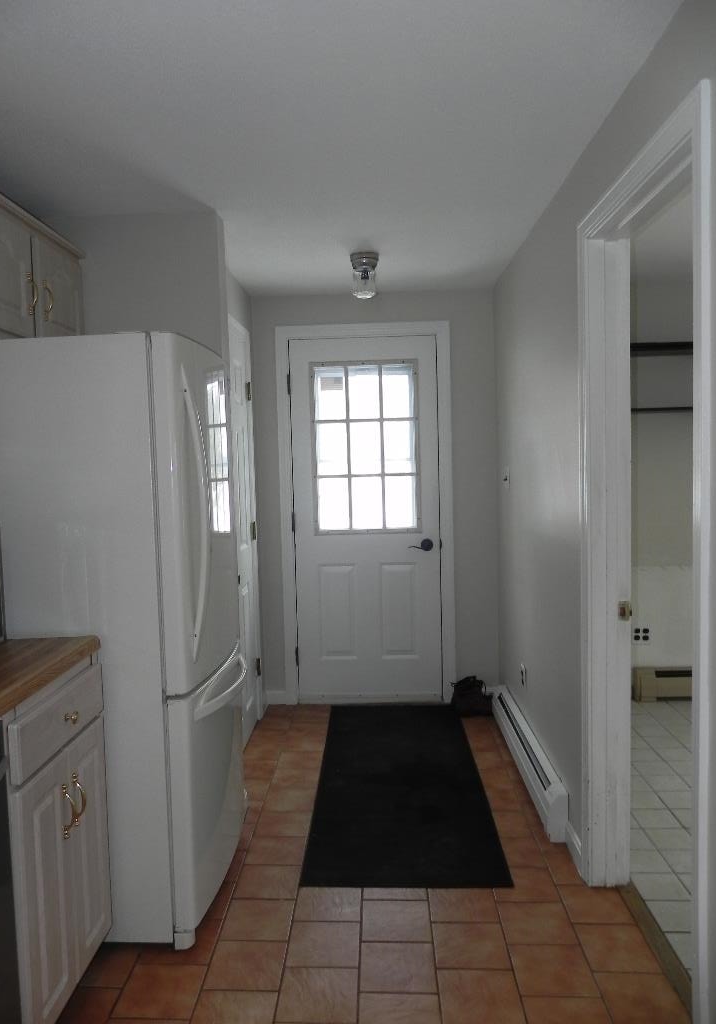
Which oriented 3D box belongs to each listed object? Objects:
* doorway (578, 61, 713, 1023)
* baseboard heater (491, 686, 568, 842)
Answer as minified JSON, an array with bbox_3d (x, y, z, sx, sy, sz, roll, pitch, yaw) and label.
[{"bbox_3d":[0.759,0.185,1.968,0.144,2.058,0.920,-1,4,2],"label":"doorway"},{"bbox_3d":[0.731,1.038,3.406,0.072,0.180,1.390,-1,4,2],"label":"baseboard heater"}]

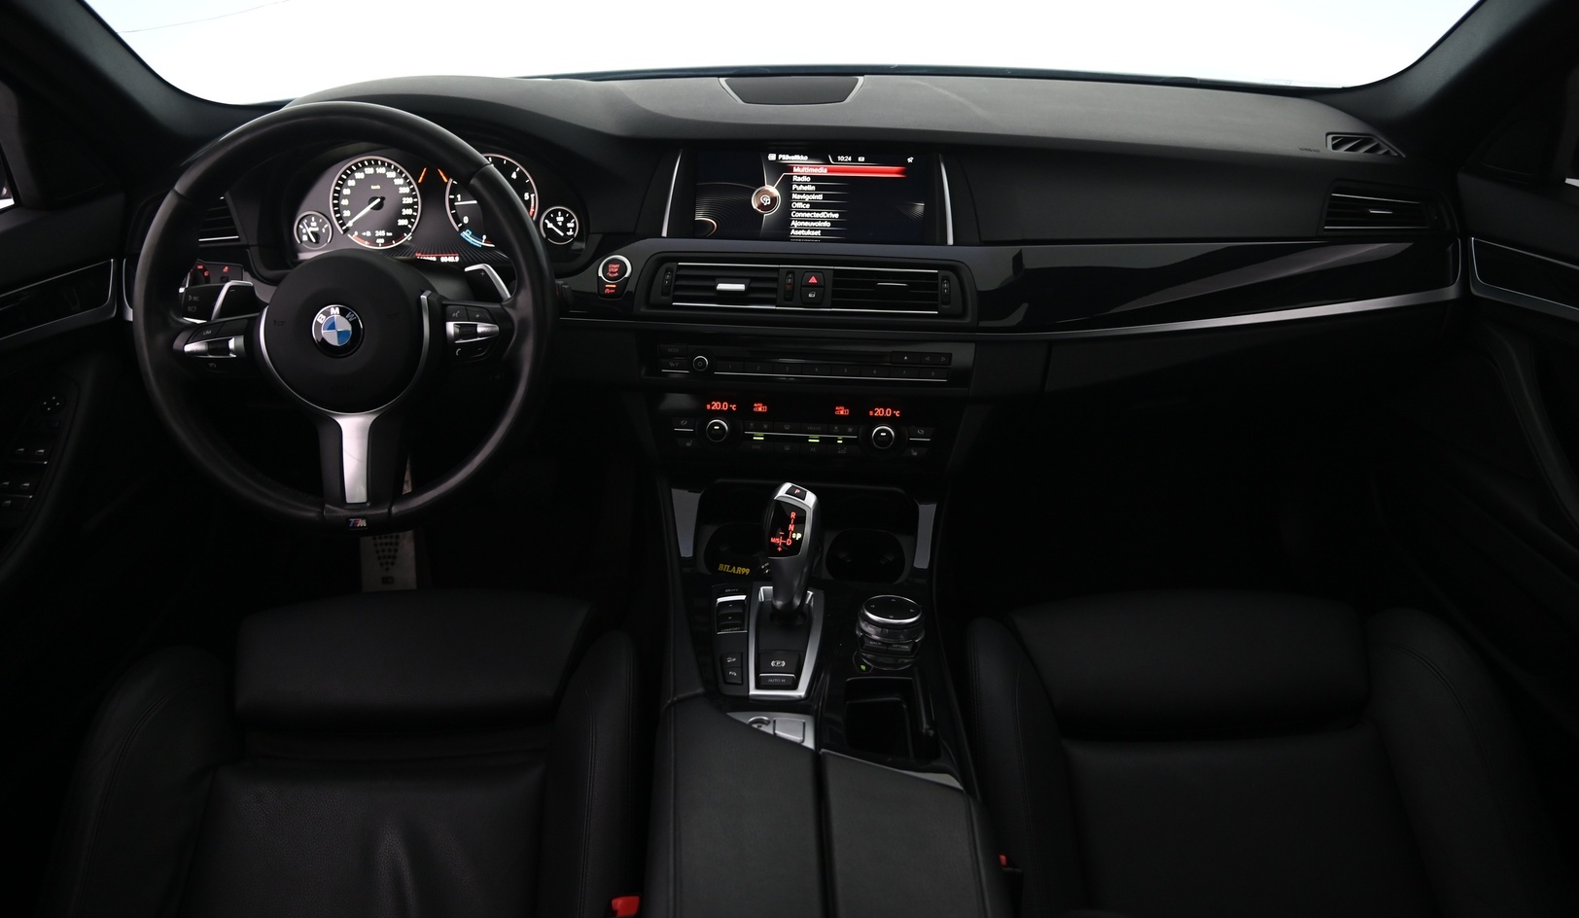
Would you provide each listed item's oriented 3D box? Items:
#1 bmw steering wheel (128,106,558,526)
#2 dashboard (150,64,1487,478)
[{"bbox_3d":[-0.389,-0.122,0.952,0.375,0.375,0.100,0,4,2],"label":"bmw steering wheel"},{"bbox_3d":[0.015,-0.251,1.235,1.430,0.390,0.420,-1,25,1],"label":"dashboard"}]

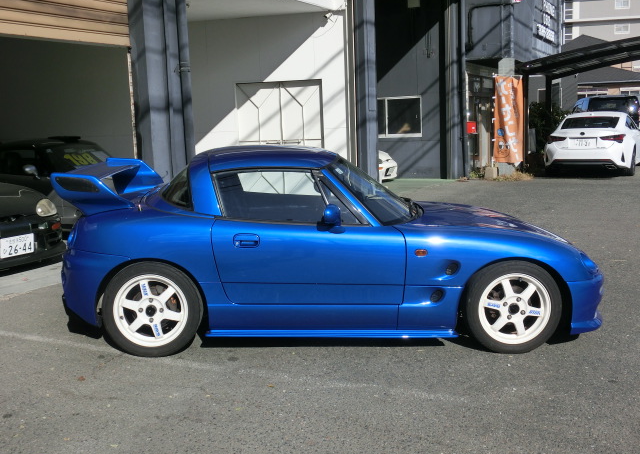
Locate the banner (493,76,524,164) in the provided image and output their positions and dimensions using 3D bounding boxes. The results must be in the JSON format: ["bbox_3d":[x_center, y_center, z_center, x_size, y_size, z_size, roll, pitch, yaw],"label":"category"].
[{"bbox_3d":[3.944,-2.249,14.700,0.630,1.800,0.080,-2,9,-3],"label":"banner"}]

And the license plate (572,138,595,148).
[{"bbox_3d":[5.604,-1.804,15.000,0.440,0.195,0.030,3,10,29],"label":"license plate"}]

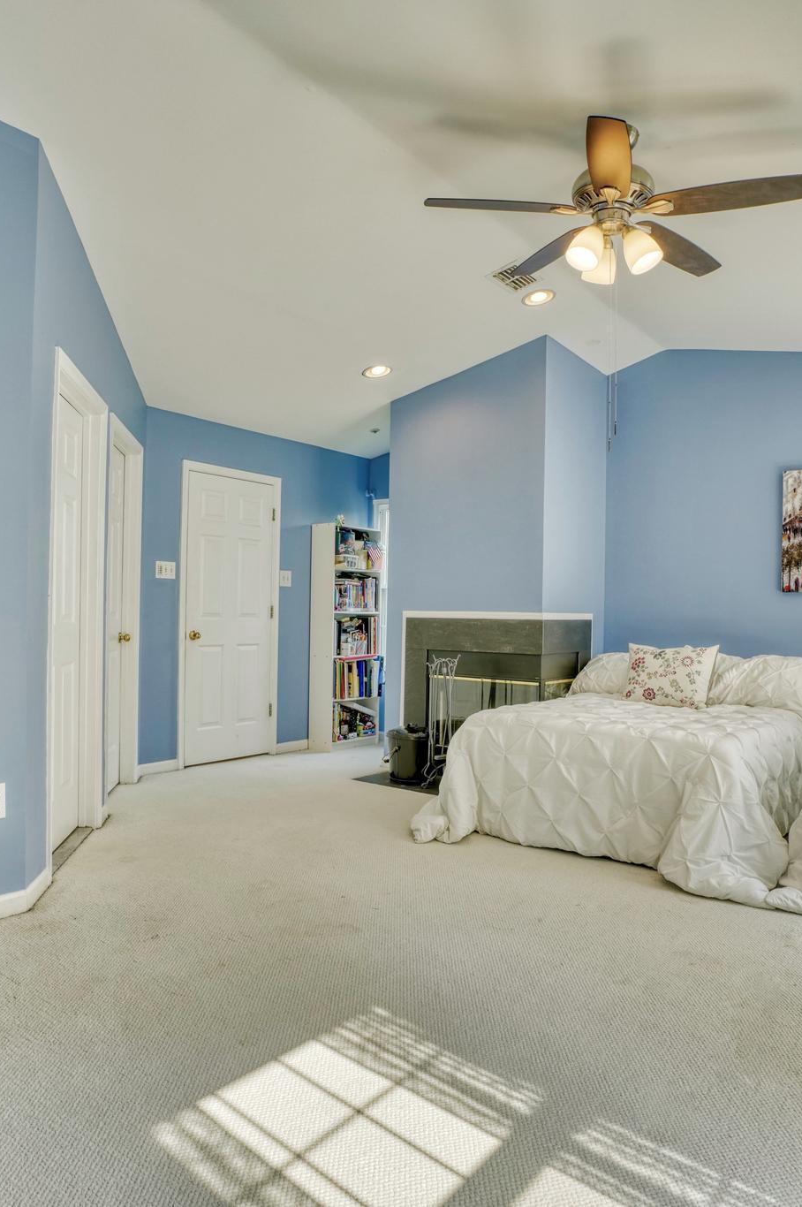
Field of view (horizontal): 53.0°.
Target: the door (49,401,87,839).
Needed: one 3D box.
[{"bbox_3d":[-1.544,0.090,3.598,0.045,2.030,0.760,1,0,-8],"label":"door"}]

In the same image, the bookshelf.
[{"bbox_3d":[-0.444,0.273,6.482,0.260,1.760,0.560,1,-1,39],"label":"bookshelf"}]

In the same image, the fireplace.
[{"bbox_3d":[0.681,0.619,5.832,1.170,1.095,0.730,1,-1,39],"label":"fireplace"}]

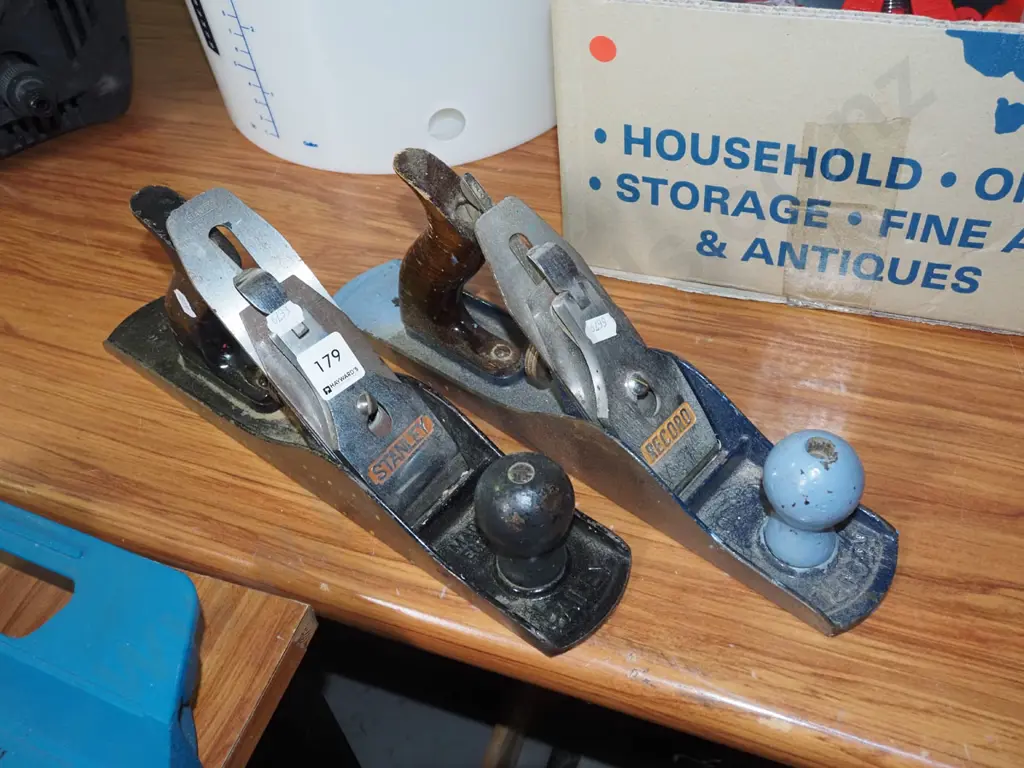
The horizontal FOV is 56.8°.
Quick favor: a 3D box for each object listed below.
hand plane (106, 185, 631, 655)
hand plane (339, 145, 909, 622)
[{"bbox_3d":[-0.096,-0.013,0.465,0.355,0.138,0.065,29,55,25],"label":"hand plane"},{"bbox_3d":[0.033,-0.026,0.473,0.355,0.136,0.065,31,56,27],"label":"hand plane"}]

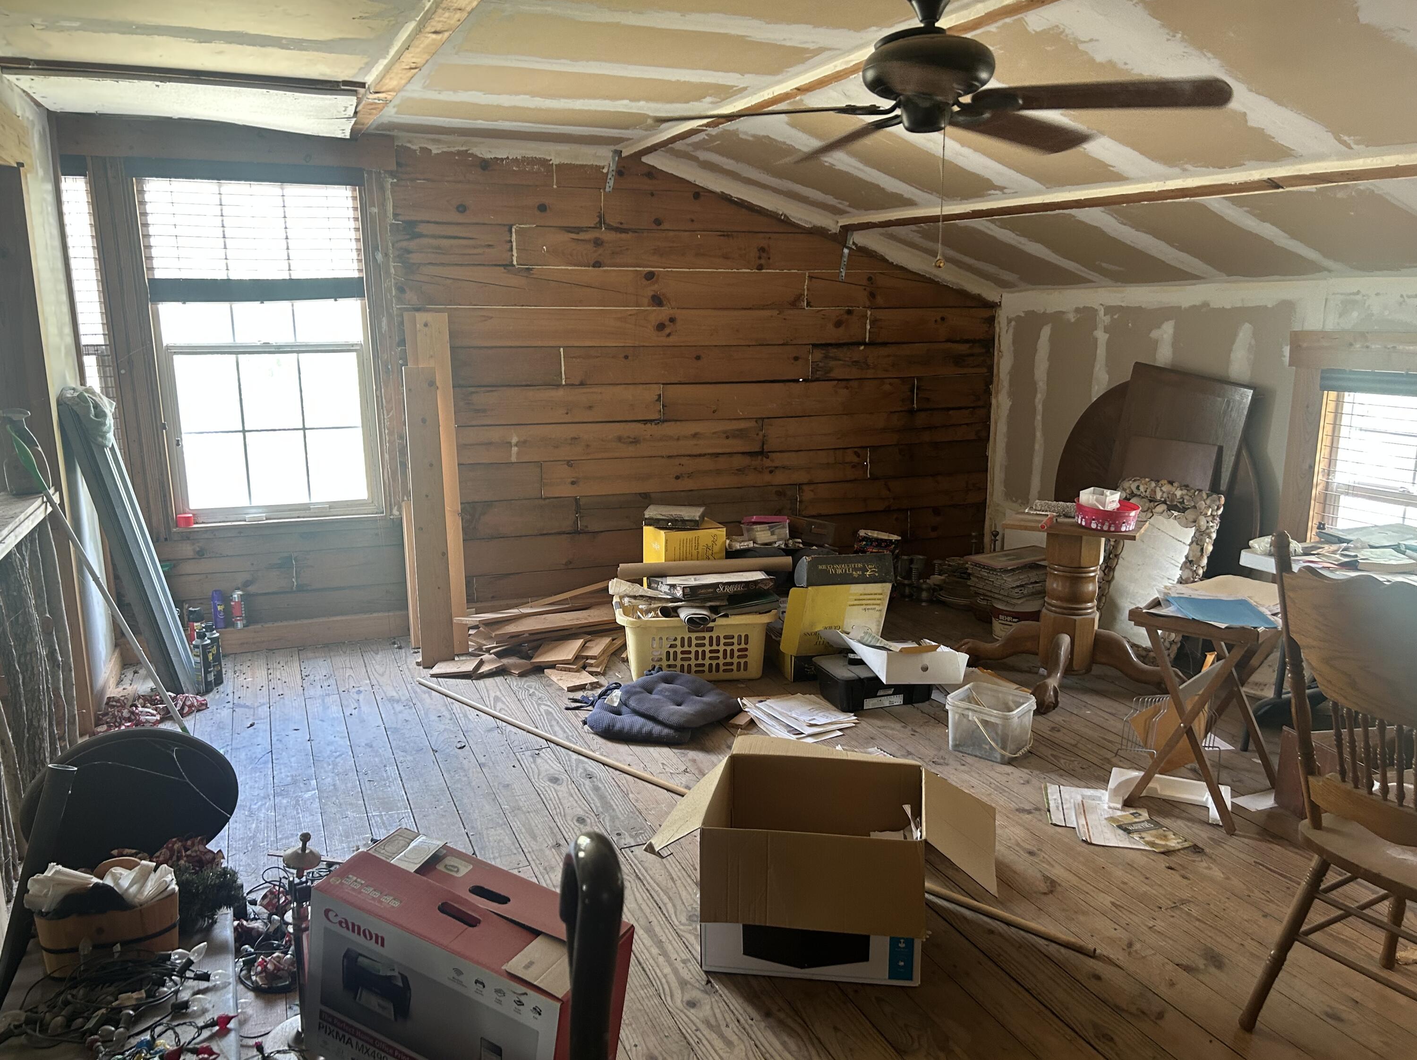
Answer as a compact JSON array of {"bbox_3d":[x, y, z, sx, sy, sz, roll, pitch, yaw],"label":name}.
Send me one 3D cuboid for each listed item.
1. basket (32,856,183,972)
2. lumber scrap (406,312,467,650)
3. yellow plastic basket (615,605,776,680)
[{"bbox_3d":[-1.319,0.856,2.352,0.283,0.173,0.188,-5,13,-22],"label":"basket"},{"bbox_3d":[-1.225,-0.211,4.793,0.185,1.547,0.030,-3,-2,-20],"label":"lumber scrap"},{"bbox_3d":[-0.059,0.455,4.589,0.660,0.260,0.450,-1,11,-1],"label":"yellow plastic basket"}]

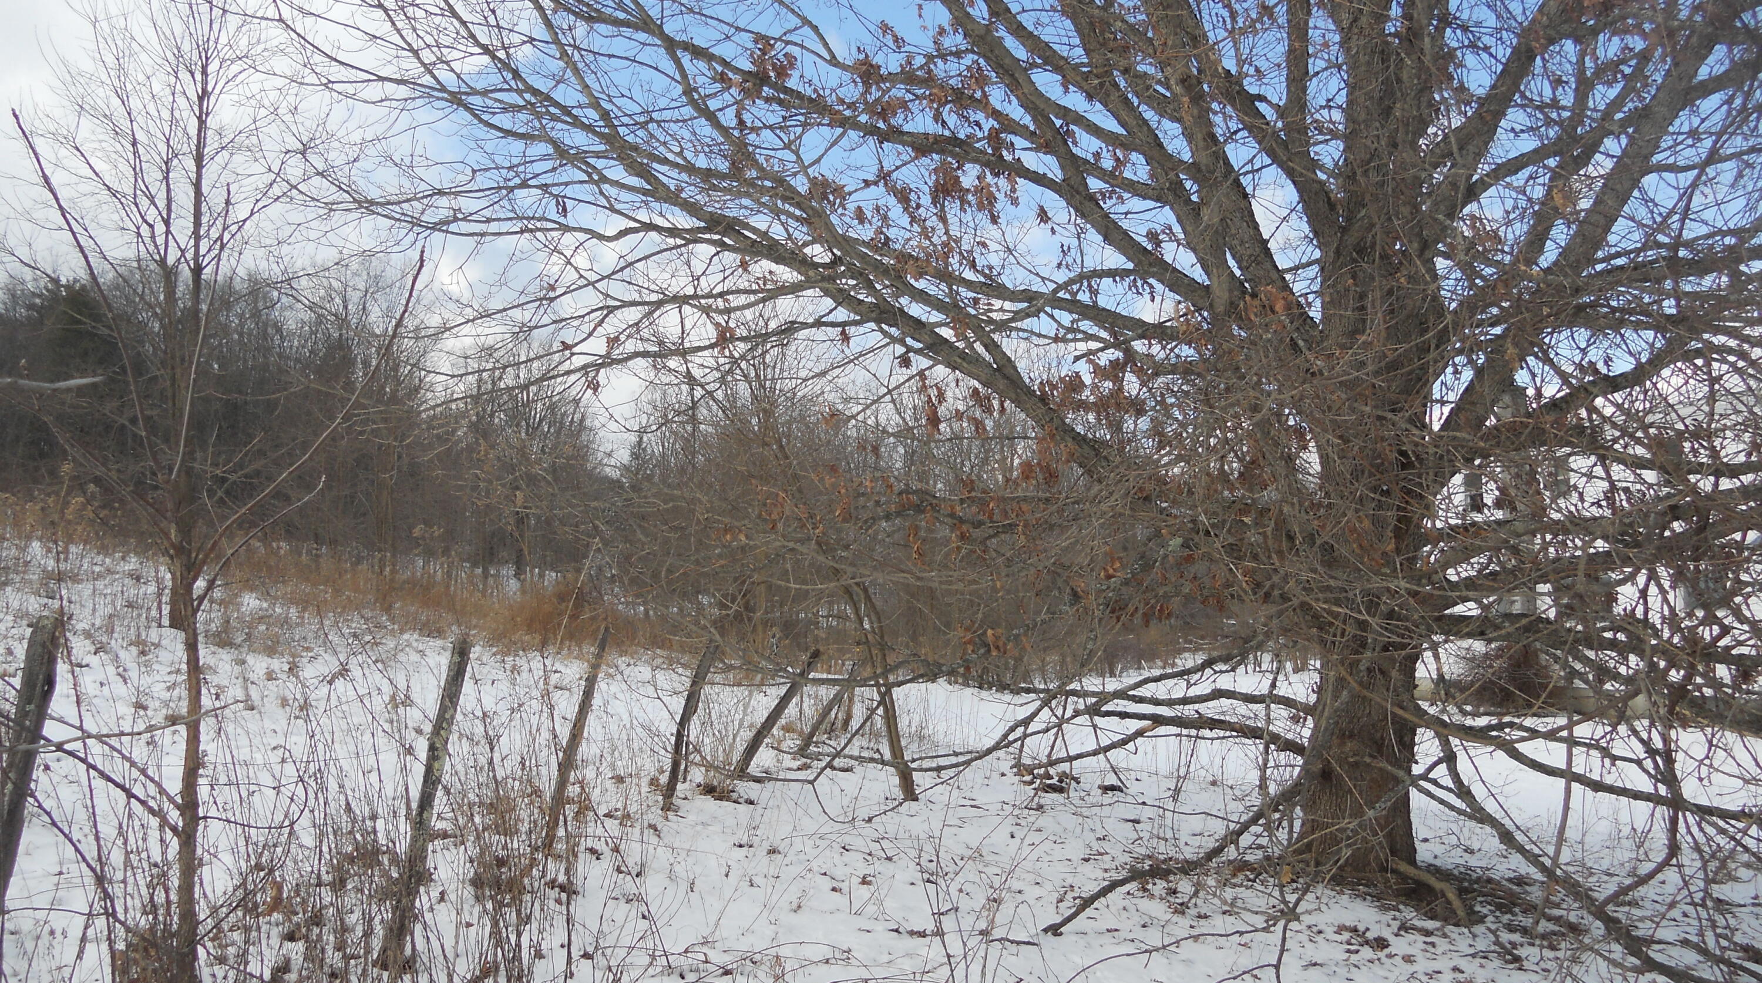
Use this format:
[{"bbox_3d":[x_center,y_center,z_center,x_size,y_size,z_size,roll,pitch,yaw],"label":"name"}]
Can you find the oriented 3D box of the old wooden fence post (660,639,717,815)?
[{"bbox_3d":[-1.327,1.627,9.500,0.130,1.210,0.110,15,-3,0],"label":"old wooden fence post"}]

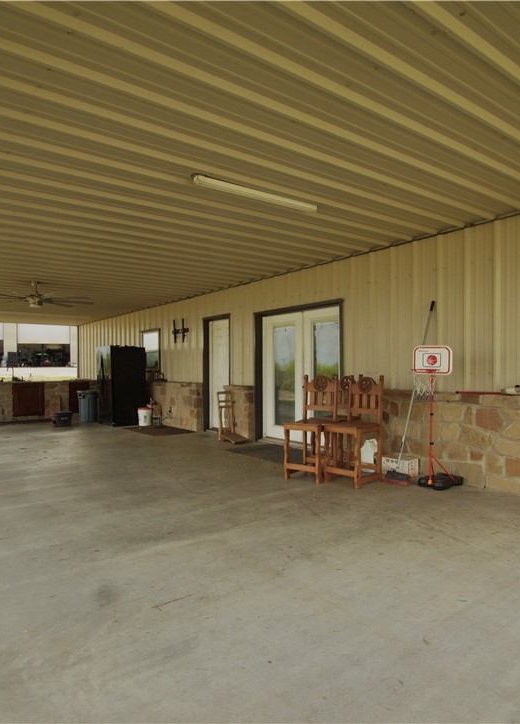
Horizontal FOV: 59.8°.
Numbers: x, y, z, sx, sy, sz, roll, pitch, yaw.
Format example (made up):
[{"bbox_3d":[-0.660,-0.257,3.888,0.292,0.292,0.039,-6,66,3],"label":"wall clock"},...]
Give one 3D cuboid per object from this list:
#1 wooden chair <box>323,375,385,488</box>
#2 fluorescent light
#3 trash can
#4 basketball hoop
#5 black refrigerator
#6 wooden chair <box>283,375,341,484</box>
[{"bbox_3d":[1.020,0.729,4.908,0.440,1.140,0.500,-1,0,44],"label":"wooden chair"},{"bbox_3d":[0.006,-1.425,3.874,1.220,0.055,0.090,0,0,-34],"label":"fluorescent light"},{"bbox_3d":[-4.084,1.062,10.807,0.530,0.710,0.530,0,-1,-38],"label":"trash can"},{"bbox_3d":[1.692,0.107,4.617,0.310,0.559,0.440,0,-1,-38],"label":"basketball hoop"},{"bbox_3d":[-3.156,0.540,10.401,0.760,1.728,0.900,0,-1,-38],"label":"black refrigerator"},{"bbox_3d":[0.593,0.735,5.153,0.440,1.140,0.500,-1,0,33],"label":"wooden chair"}]

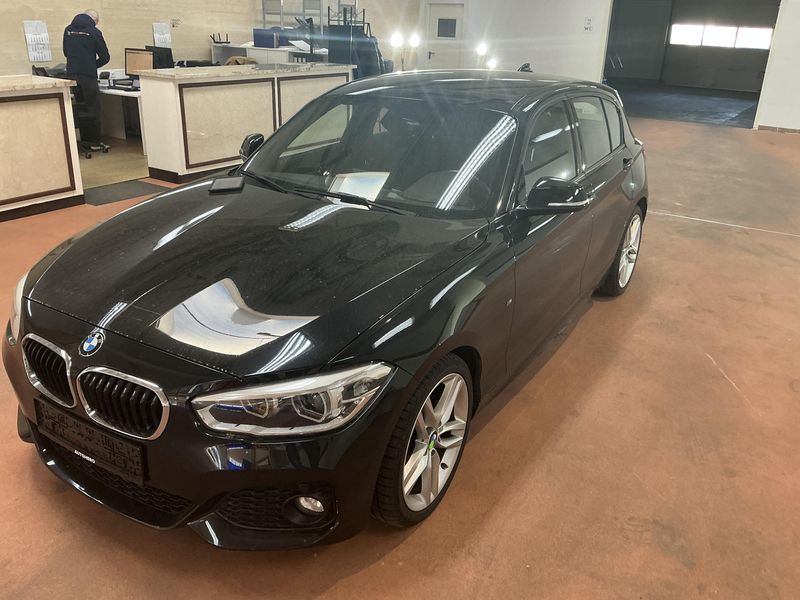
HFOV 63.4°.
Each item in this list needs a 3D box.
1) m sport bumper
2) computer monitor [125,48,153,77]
[{"bbox_3d":[-0.871,0.326,2.251,1.750,0.580,0.500,15,26,29],"label":"m sport bumper"},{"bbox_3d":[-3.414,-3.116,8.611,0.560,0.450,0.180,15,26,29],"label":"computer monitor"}]

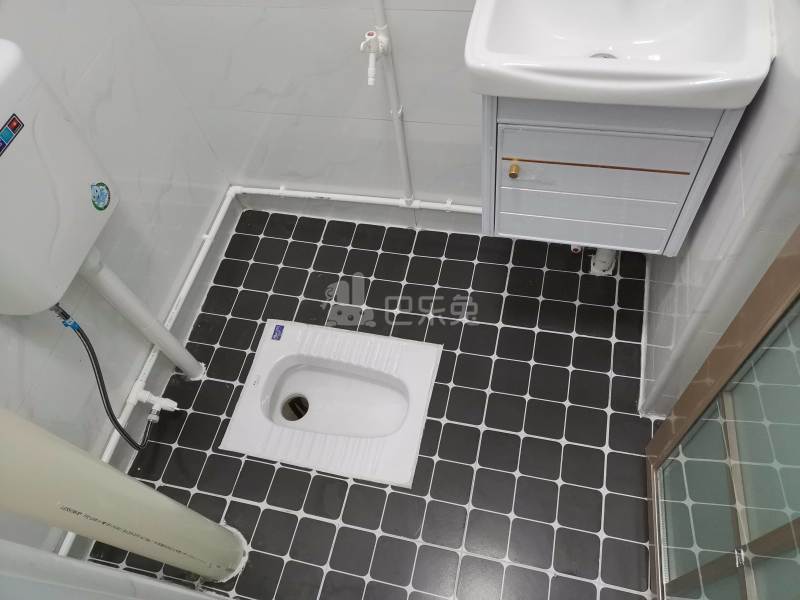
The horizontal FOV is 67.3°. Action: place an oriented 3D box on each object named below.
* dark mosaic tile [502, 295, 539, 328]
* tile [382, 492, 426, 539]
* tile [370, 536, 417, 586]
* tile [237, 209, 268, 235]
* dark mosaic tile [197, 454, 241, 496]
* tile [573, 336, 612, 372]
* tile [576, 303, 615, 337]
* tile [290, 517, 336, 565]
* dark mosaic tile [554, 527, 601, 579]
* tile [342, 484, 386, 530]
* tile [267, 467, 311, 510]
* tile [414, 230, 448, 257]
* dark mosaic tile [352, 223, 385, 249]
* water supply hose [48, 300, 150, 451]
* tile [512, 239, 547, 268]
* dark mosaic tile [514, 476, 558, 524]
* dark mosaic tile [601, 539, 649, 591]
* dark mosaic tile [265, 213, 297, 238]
[{"bbox_3d":[0.342,0.037,1.692,0.097,0.010,0.097,7,60,14],"label":"dark mosaic tile"},{"bbox_3d":[0.010,0.521,1.447,0.097,0.010,0.097,7,60,14],"label":"tile"},{"bbox_3d":[-0.014,0.607,1.400,0.097,0.009,0.097,8,61,13],"label":"tile"},{"bbox_3d":[-0.486,-0.252,1.996,0.096,0.008,0.096,8,61,14],"label":"tile"},{"bbox_3d":[-0.475,0.462,1.580,0.096,0.010,0.096,7,61,14],"label":"dark mosaic tile"},{"bbox_3d":[0.508,0.145,1.591,0.096,0.008,0.096,7,61,14],"label":"tile"},{"bbox_3d":[0.533,0.062,1.638,0.096,0.009,0.096,8,60,14],"label":"tile"},{"bbox_3d":[-0.207,0.586,1.460,0.096,0.010,0.096,7,61,14],"label":"tile"},{"bbox_3d":[0.398,0.572,1.353,0.097,0.010,0.097,7,60,14],"label":"dark mosaic tile"},{"bbox_3d":[-0.086,0.508,1.471,0.097,0.010,0.097,7,60,14],"label":"tile"},{"bbox_3d":[-0.280,0.478,1.519,0.096,0.008,0.096,8,61,14],"label":"tile"},{"bbox_3d":[0.097,-0.171,1.859,0.097,0.010,0.097,7,60,14],"label":"tile"},{"bbox_3d":[-0.099,-0.197,1.898,0.096,0.008,0.096,7,61,14],"label":"dark mosaic tile"},{"bbox_3d":[-0.665,0.193,1.361,0.055,0.470,0.167,7,61,14],"label":"water supply hose"},{"bbox_3d":[0.389,-0.135,1.800,0.096,0.010,0.096,7,61,14],"label":"tile"},{"bbox_3d":[0.321,0.473,1.423,0.096,0.008,0.096,8,61,14],"label":"dark mosaic tile"},{"bbox_3d":[0.495,0.585,1.331,0.097,0.009,0.097,8,61,13],"label":"dark mosaic tile"},{"bbox_3d":[-0.389,-0.240,1.967,0.097,0.009,0.097,8,61,13],"label":"dark mosaic tile"}]

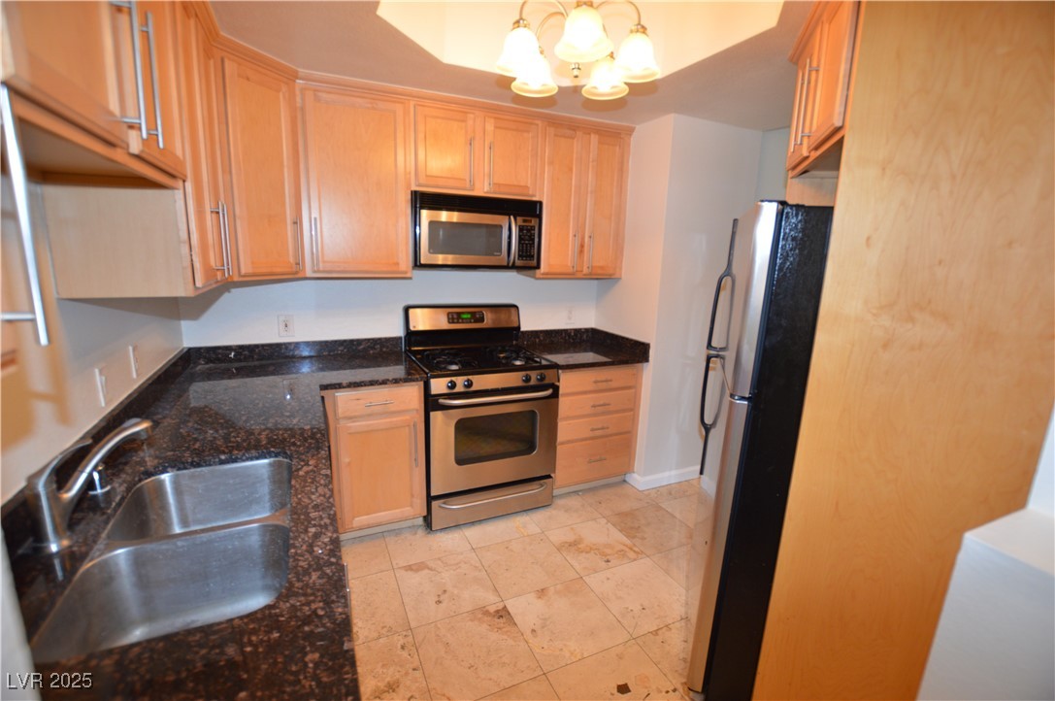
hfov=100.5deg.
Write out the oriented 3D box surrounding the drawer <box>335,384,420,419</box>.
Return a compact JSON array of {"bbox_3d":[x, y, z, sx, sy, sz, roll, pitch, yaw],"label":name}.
[{"bbox_3d":[-0.811,0.212,2.322,0.386,0.133,0.420,-4,14,-25],"label":"drawer"}]

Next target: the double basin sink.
[{"bbox_3d":[-0.760,0.512,1.037,0.408,0.200,0.720,-4,14,-25],"label":"double basin sink"}]

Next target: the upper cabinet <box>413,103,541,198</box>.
[{"bbox_3d":[-0.331,-1.134,2.612,0.758,0.465,0.335,-4,13,-26],"label":"upper cabinet"}]

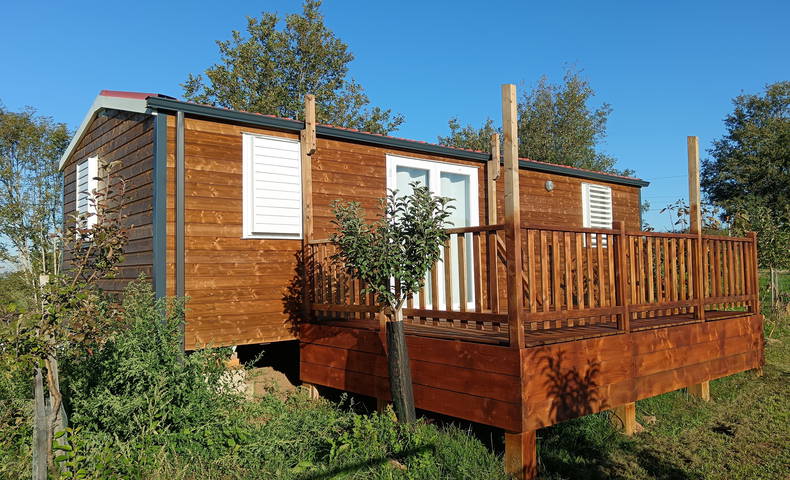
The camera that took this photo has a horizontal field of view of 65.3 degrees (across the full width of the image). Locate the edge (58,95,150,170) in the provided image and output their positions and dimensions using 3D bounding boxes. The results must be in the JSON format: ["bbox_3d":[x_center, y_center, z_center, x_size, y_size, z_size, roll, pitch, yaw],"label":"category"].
[{"bbox_3d":[-3.562,-1.423,7.471,0.130,0.659,4.272,2,-4,-40],"label":"edge"}]

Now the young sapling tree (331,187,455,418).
[{"bbox_3d":[-0.030,0.538,5.217,1.016,2.050,0.940,-1,-3,0],"label":"young sapling tree"}]

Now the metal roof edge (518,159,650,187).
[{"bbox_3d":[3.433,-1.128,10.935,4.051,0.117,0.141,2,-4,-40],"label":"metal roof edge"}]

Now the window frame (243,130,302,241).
[{"bbox_3d":[-1.351,-0.581,6.936,0.746,1.152,0.080,2,-4,-40],"label":"window frame"}]

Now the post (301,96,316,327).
[{"bbox_3d":[-0.992,-0.358,7.168,0.094,2.660,0.122,2,-4,-40],"label":"post"}]

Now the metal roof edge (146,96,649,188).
[{"bbox_3d":[1.253,-1.158,8.710,9.259,0.140,0.140,2,-4,-40],"label":"metal roof edge"}]

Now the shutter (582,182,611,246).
[{"bbox_3d":[3.707,-0.423,11.212,0.996,1.151,0.070,2,-4,-40],"label":"shutter"}]

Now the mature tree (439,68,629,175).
[{"bbox_3d":[5.221,-1.914,22.765,7.000,8.991,7.000,2,-4,-40],"label":"mature tree"}]

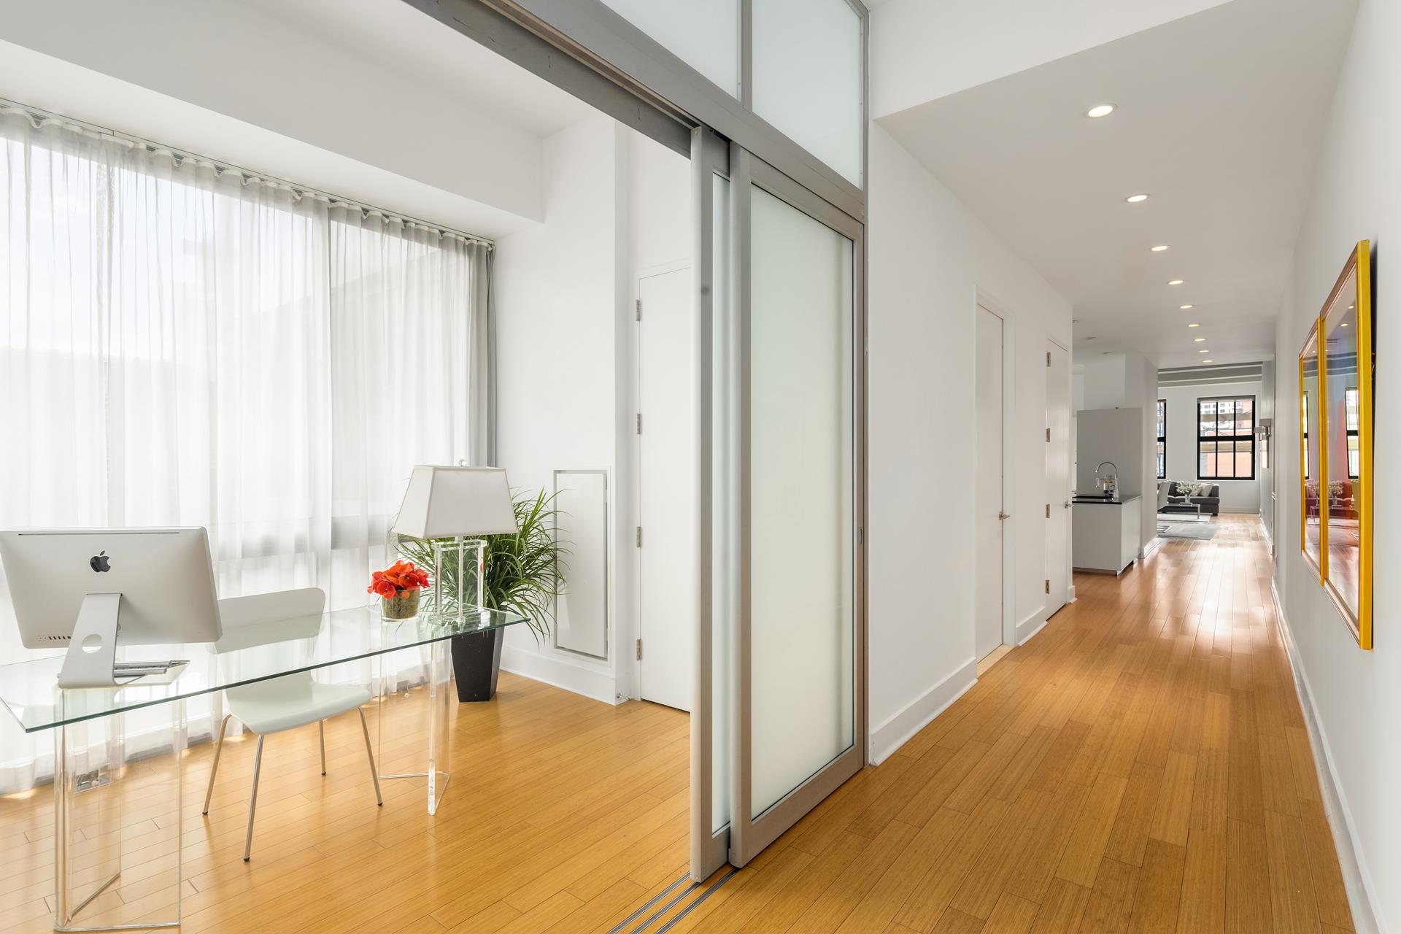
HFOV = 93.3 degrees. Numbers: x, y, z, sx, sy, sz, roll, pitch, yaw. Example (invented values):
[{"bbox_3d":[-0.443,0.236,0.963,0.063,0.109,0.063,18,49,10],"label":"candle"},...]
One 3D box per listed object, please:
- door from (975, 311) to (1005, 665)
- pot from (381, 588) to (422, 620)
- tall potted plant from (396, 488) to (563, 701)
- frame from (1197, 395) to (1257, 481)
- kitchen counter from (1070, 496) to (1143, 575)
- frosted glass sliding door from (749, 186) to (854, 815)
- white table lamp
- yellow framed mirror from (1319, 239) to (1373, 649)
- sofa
[{"bbox_3d":[1.996,0.128,4.675,0.050,2.430,0.900,0,0,39],"label":"door"},{"bbox_3d":[-1.270,0.575,2.806,0.165,0.115,0.165,0,0,0],"label":"pot"},{"bbox_3d":[-1.256,0.738,3.877,0.950,1.236,0.880,0,0,-6],"label":"tall potted plant"},{"bbox_3d":[14.155,-0.752,17.808,1.230,2.260,0.120,0,0,39],"label":"frame"},{"bbox_3d":[5.310,0.866,8.836,0.800,0.910,2.000,0,0,39],"label":"kitchen counter"},{"bbox_3d":[0.404,0.133,2.608,0.055,2.340,0.880,0,0,39],"label":"frosted glass sliding door"},{"bbox_3d":[-0.997,0.304,2.736,0.400,0.655,0.335,0,0,-41],"label":"white table lamp"},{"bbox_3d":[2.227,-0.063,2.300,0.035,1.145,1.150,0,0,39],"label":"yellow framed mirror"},{"bbox_3d":[12.823,0.853,18.000,2.100,0.820,0.930,0,0,39],"label":"sofa"}]

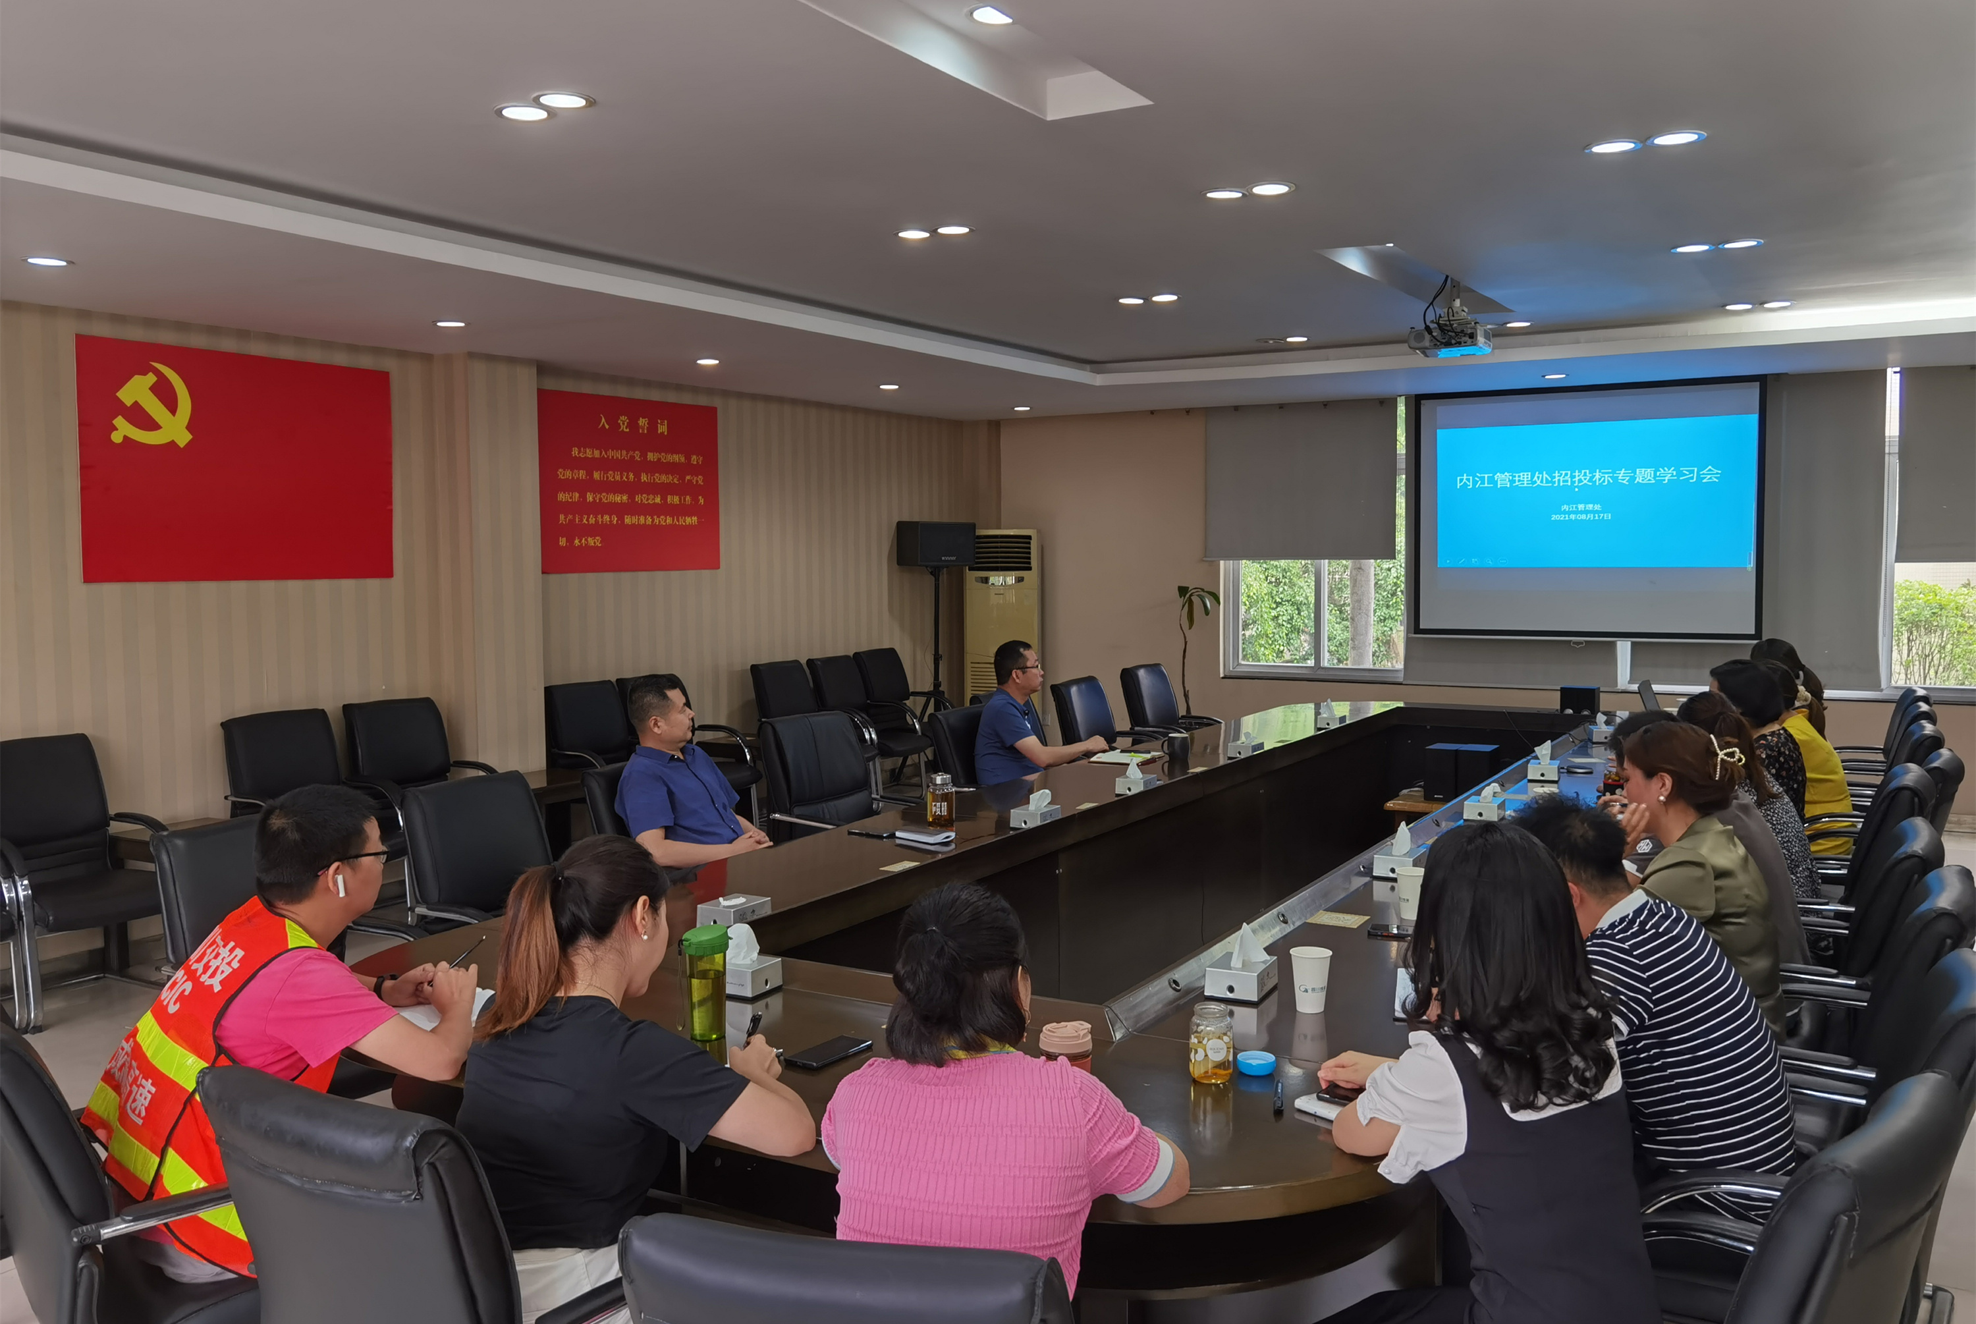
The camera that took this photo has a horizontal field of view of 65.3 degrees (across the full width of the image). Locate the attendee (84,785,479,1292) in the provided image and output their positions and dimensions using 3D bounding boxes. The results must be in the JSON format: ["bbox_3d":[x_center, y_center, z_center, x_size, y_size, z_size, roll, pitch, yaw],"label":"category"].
[{"bbox_3d":[-1.179,0.836,2.707,0.760,1.245,0.560,-4,6,-42],"label":"attendee"}]

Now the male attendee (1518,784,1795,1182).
[{"bbox_3d":[1.101,0.836,2.980,0.520,1.180,0.800,-4,5,-39],"label":"male attendee"}]

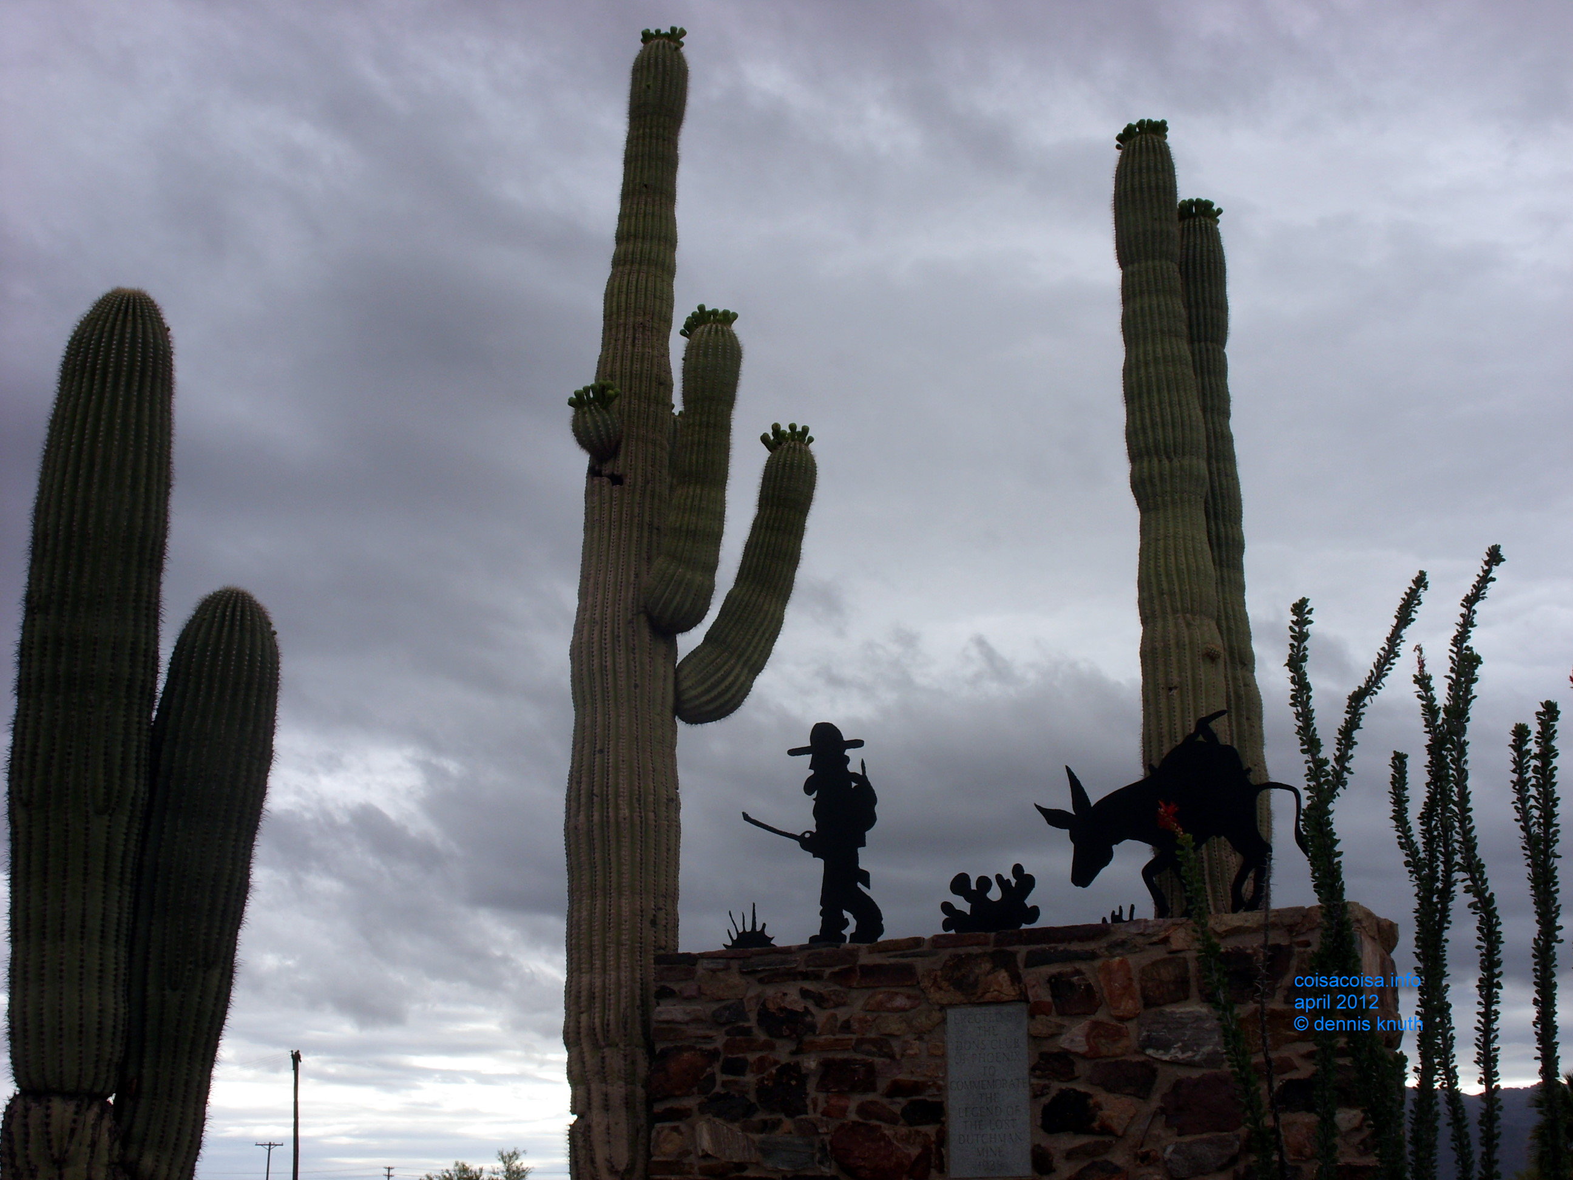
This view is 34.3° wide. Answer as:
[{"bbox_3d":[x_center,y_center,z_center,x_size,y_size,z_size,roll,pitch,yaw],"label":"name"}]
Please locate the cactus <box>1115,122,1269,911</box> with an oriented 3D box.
[{"bbox_3d":[2.145,0.976,13.254,0.692,7.273,0.660,0,-14,0],"label":"cactus"}]

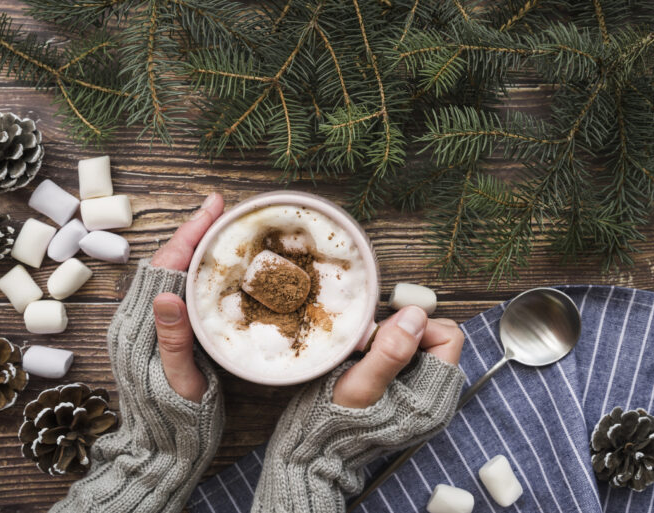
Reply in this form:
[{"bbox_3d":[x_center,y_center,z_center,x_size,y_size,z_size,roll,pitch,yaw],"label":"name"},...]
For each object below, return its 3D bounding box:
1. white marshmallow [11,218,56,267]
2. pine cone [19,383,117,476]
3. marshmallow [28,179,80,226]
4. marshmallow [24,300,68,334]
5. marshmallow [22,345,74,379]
[{"bbox_3d":[-0.194,-0.009,0.539,0.021,0.021,0.028,27,90,0],"label":"white marshmallow"},{"bbox_3d":[-0.168,0.113,0.526,0.062,0.049,0.061,0,90,0],"label":"pine cone"},{"bbox_3d":[-0.181,-0.036,0.540,0.028,0.020,0.021,36,90,0],"label":"marshmallow"},{"bbox_3d":[-0.187,0.041,0.540,0.027,0.021,0.022,2,90,0],"label":"marshmallow"},{"bbox_3d":[-0.185,0.070,0.539,0.030,0.021,0.021,7,90,0],"label":"marshmallow"}]

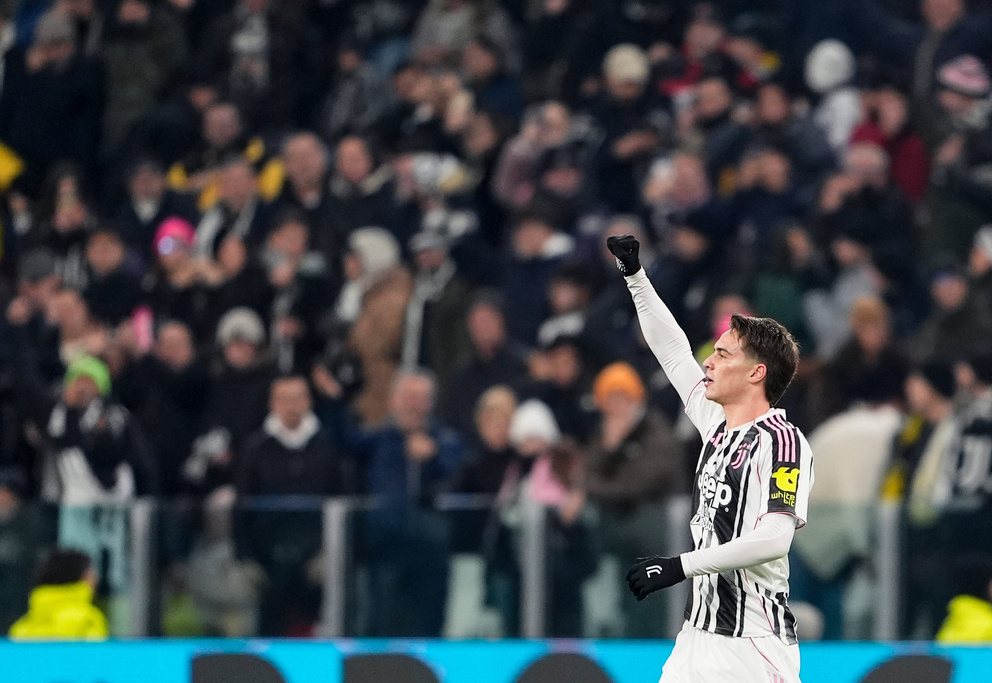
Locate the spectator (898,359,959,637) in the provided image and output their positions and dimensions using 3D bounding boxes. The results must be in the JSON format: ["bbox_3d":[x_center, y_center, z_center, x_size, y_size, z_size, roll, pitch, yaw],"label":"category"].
[{"bbox_3d":[1.801,0.939,47.481,0.420,1.720,0.500,1,-2,-41],"label":"spectator"}]

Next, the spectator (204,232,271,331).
[{"bbox_3d":[-1.115,0.379,49.081,0.500,1.700,0.380,0,-1,11],"label":"spectator"}]

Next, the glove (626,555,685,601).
[{"bbox_3d":[0.444,0.643,31.300,0.165,0.095,0.085,-23,-2,-6],"label":"glove"}]

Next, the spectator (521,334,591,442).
[{"bbox_3d":[0.233,0.799,43.900,0.500,1.600,0.380,0,-2,9],"label":"spectator"}]

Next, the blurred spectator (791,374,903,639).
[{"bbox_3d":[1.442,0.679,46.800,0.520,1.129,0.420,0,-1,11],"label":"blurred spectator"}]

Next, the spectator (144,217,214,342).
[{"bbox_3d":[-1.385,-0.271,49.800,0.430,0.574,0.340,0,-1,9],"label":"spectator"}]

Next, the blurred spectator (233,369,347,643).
[{"bbox_3d":[-0.850,1.012,47.481,0.520,1.740,0.380,0,-1,0],"label":"blurred spectator"}]

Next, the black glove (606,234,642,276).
[{"bbox_3d":[0.352,-0.237,31.400,0.100,0.115,0.095,-11,-1,-38],"label":"black glove"}]

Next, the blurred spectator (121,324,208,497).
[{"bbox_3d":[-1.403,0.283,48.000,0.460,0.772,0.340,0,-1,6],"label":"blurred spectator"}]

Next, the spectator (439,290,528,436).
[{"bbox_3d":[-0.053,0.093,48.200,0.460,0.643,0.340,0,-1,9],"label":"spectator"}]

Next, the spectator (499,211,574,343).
[{"bbox_3d":[0.193,0.214,54.776,0.500,1.680,0.360,0,-2,9],"label":"spectator"}]

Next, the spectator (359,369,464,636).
[{"bbox_3d":[-0.357,0.987,47.481,0.520,1.740,0.420,0,-1,-3],"label":"spectator"}]

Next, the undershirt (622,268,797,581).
[{"bbox_3d":[0.587,0.226,31.000,0.380,0.860,0.500,1,-2,-35],"label":"undershirt"}]

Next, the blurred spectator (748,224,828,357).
[{"bbox_3d":[1.159,0.390,44.800,0.500,1.680,0.380,0,-2,9],"label":"blurred spectator"}]

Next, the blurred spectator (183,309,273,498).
[{"bbox_3d":[-1.123,0.706,48.281,0.520,1.700,0.400,0,-1,9],"label":"blurred spectator"}]

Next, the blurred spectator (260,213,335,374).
[{"bbox_3d":[-0.916,0.225,52.500,0.500,1.640,0.380,0,-1,9],"label":"blurred spectator"}]

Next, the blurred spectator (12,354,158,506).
[{"bbox_3d":[-1.914,0.896,52.976,0.580,1.680,0.400,0,-2,9],"label":"blurred spectator"}]

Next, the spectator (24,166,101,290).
[{"bbox_3d":[-1.901,0.059,49.882,0.480,1.680,0.380,0,-1,0],"label":"spectator"}]

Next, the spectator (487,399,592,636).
[{"bbox_3d":[0.156,0.959,42.800,0.460,1.500,0.360,0,-2,17],"label":"spectator"}]

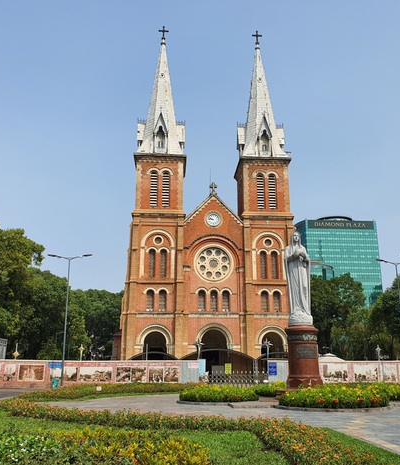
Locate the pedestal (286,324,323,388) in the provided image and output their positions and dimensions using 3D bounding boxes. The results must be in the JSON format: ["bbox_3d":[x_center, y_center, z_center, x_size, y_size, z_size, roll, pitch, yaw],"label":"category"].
[{"bbox_3d":[4.847,5.733,21.657,1.650,2.820,1.650,1,-16,-4],"label":"pedestal"}]

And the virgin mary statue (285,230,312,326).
[{"bbox_3d":[4.841,2.151,22.663,1.270,4.620,1.120,1,-16,-4],"label":"virgin mary statue"}]

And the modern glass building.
[{"bbox_3d":[83.221,35.953,282.994,41.740,87.130,32.000,1,-16,-4],"label":"modern glass building"}]

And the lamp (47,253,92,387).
[{"bbox_3d":[-11.145,7.028,38.536,3.880,10.940,0.400,0,-16,0],"label":"lamp"}]

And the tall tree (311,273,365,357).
[{"bbox_3d":[25.120,16.510,86.770,11.810,18.370,11.810,1,-16,-4],"label":"tall tree"}]

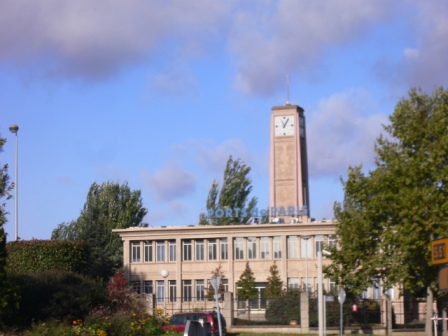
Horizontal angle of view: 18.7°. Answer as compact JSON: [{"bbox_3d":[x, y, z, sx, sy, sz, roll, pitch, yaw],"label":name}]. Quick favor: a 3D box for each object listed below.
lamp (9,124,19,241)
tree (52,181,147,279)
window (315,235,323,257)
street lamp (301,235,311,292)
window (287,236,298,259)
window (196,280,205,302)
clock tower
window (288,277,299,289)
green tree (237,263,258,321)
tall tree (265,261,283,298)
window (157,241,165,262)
[{"bbox_3d":[-10.104,3.331,65.409,0.460,10.950,0.600,-5,-7,32],"label":"lamp"},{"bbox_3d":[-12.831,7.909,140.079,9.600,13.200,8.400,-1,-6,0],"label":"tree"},{"bbox_3d":[8.778,7.166,124.900,0.930,2.172,0.160,-2,-7,15],"label":"window"},{"bbox_3d":[6.661,8.783,109.632,0.760,6.678,0.760,-2,-7,15],"label":"street lamp"},{"bbox_3d":[6.439,7.273,125.548,0.930,2.165,0.160,-2,-7,15],"label":"window"},{"bbox_3d":[-2.042,10.645,117.333,0.800,1.890,0.200,-3,-6,19],"label":"window"},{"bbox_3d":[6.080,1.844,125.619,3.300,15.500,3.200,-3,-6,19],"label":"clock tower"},{"bbox_3d":[6.607,11.496,129.375,0.907,2.039,0.180,-3,-7,18],"label":"window"},{"bbox_3d":[2.084,10.268,113.736,1.850,4.794,1.850,-1,-6,0],"label":"green tree"},{"bbox_3d":[4.264,10.115,113.747,1.600,4.604,1.600,-2,-7,15],"label":"tall tree"},{"bbox_3d":[-5.990,7.843,128.990,0.930,2.127,0.160,-2,-7,15],"label":"window"}]

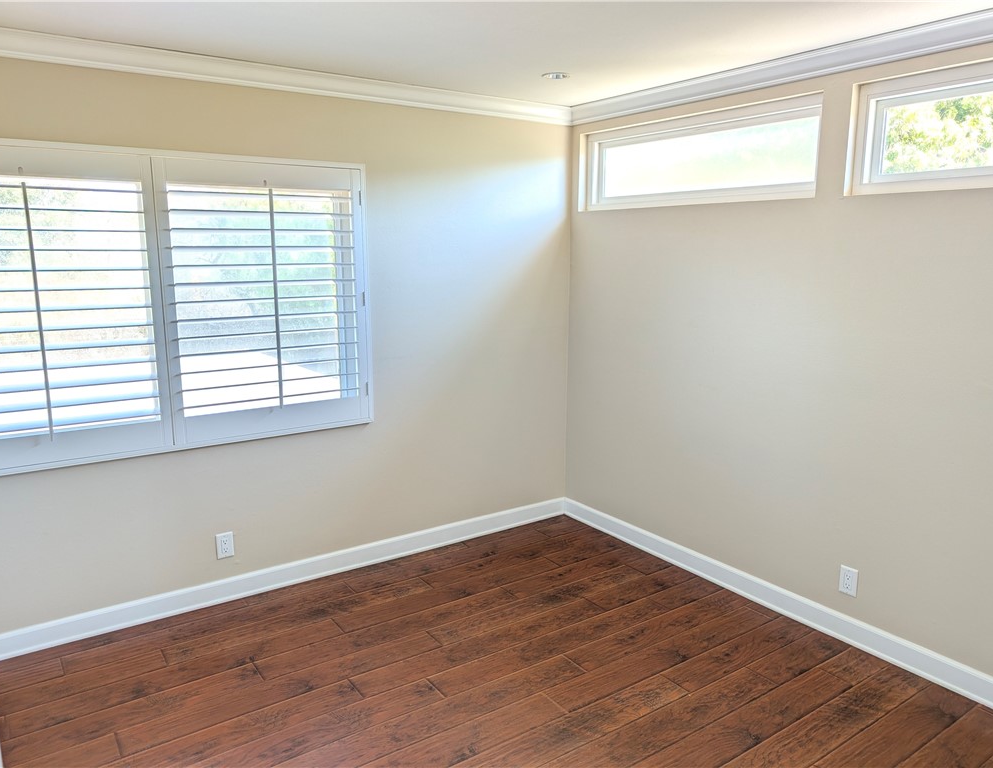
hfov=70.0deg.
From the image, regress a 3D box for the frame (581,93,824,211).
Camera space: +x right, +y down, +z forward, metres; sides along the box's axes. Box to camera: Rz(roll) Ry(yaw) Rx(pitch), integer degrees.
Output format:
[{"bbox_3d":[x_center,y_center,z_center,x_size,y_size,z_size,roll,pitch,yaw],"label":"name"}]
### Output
[{"bbox_3d":[0.899,-1.056,3.377,0.085,0.410,1.420,-7,13,-34],"label":"frame"}]

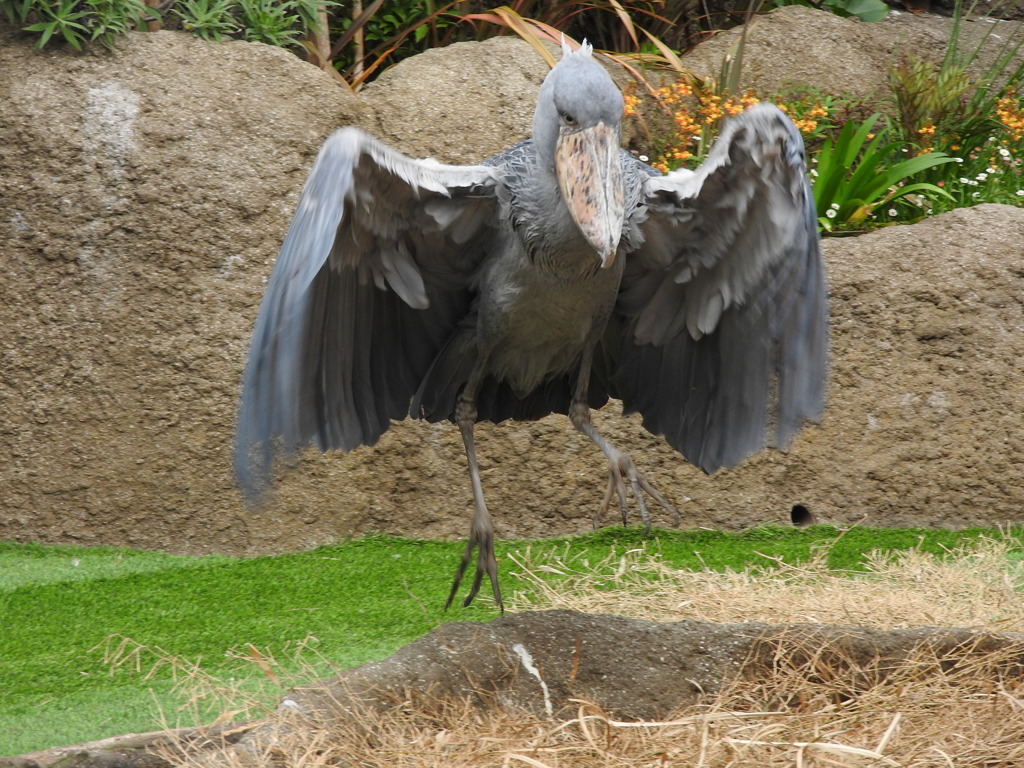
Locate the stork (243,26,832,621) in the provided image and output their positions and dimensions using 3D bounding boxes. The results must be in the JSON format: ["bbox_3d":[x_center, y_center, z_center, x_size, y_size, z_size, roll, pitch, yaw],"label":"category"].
[{"bbox_3d":[0.037,-0.110,10.000,1.110,1.030,0.650,-1,8,-6],"label":"stork"}]

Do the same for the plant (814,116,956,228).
[{"bbox_3d":[0.737,-0.427,10.800,0.330,0.230,0.300,0,8,0],"label":"plant"}]

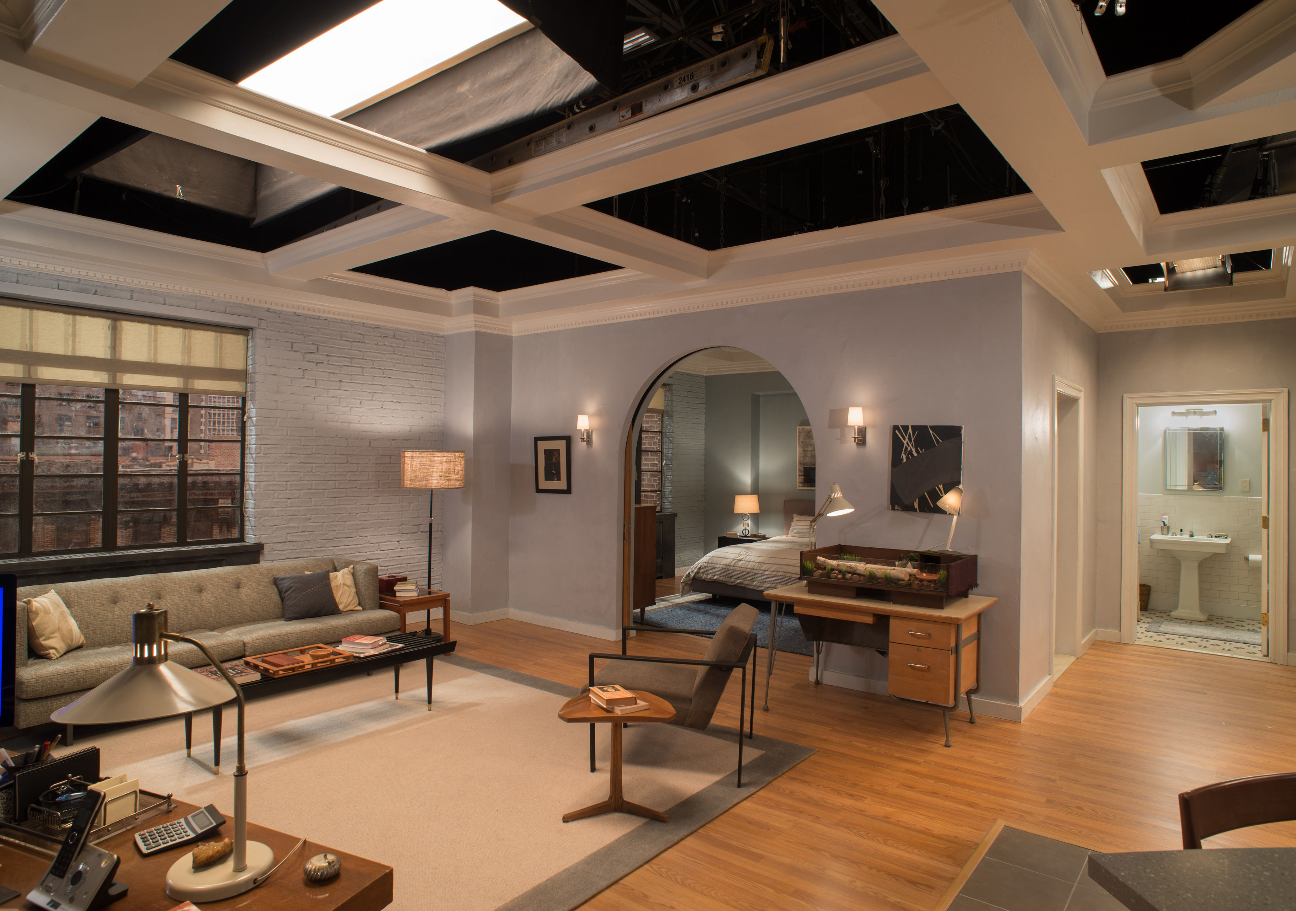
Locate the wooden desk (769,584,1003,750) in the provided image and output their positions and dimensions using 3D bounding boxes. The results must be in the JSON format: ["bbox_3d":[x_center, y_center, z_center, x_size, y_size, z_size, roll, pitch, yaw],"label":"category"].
[{"bbox_3d":[1.410,1.221,4.618,1.153,0.727,0.845,0,0,37],"label":"wooden desk"}]

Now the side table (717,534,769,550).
[{"bbox_3d":[1.355,1.381,10.472,0.667,0.492,0.377,0,0,38],"label":"side table"}]

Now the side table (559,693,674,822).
[{"bbox_3d":[-0.152,1.399,3.583,0.540,0.465,0.440,0,0,0],"label":"side table"}]

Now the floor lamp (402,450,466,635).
[{"bbox_3d":[-1.885,0.756,6.589,0.545,1.600,0.545,0,0,37],"label":"floor lamp"}]

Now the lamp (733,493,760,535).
[{"bbox_3d":[1.275,0.781,9.750,0.330,0.550,0.330,0,0,37],"label":"lamp"}]

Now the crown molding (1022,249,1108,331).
[{"bbox_3d":[3.221,-1.188,5.740,0.074,0.125,2.977,0,0,38],"label":"crown molding"}]

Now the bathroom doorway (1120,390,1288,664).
[{"bbox_3d":[4.675,0.562,6.410,1.125,2.193,0.148,0,0,38],"label":"bathroom doorway"}]

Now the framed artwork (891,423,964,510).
[{"bbox_3d":[1.786,0.086,4.888,0.441,0.551,0.036,0,0,37],"label":"framed artwork"}]

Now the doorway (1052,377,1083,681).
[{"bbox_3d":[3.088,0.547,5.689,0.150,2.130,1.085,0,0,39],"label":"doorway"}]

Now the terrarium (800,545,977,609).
[{"bbox_3d":[1.497,0.748,4.761,0.918,0.276,0.574,0,0,38],"label":"terrarium"}]

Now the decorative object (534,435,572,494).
[{"bbox_3d":[-0.854,0.086,6.906,0.448,0.521,0.028,0,0,37],"label":"decorative object"}]

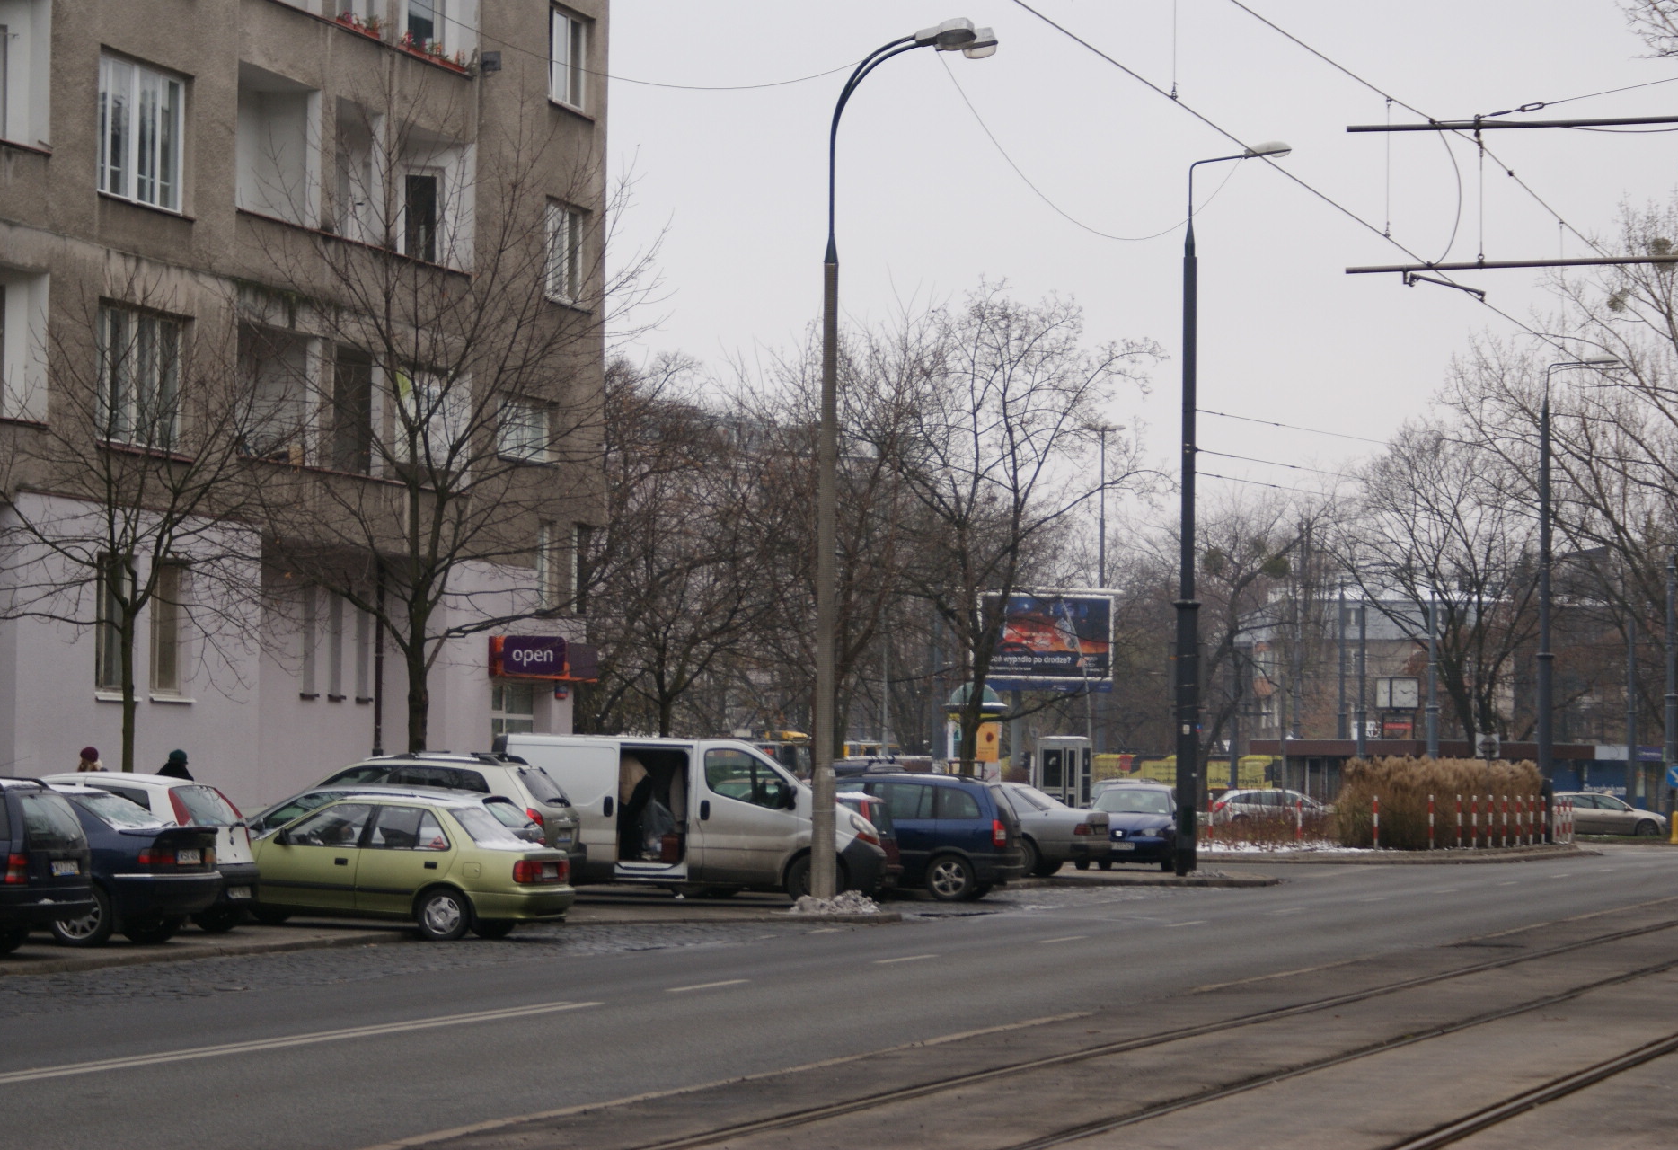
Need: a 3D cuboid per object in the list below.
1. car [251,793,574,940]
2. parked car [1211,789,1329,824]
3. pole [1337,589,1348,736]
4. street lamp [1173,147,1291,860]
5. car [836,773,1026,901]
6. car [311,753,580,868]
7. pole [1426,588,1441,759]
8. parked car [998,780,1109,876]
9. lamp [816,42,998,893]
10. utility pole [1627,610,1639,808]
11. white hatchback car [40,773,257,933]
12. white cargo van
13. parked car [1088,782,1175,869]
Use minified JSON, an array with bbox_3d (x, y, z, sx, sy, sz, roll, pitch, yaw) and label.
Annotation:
[{"bbox_3d":[-4.832,2.906,50.600,4.090,1.380,1.590,2,-2,16],"label":"car"},{"bbox_3d":[13.172,7.056,147.971,4.300,1.470,1.760,1,-2,3],"label":"parked car"},{"bbox_3d":[19.020,4.875,190.000,0.310,8.932,0.310,1,-2,0],"label":"pole"},{"bbox_3d":[6.304,-1.049,80.228,1.800,11.710,0.380,0,-2,17],"label":"street lamp"},{"bbox_3d":[0.135,3.481,67.200,4.320,1.670,1.742,1,-2,13],"label":"car"},{"bbox_3d":[-5.180,2.841,56.335,4.450,1.700,1.820,0,-2,17],"label":"car"},{"bbox_3d":[19.020,4.271,161.000,0.330,7.763,0.330,1,-2,0],"label":"pole"},{"bbox_3d":[1.887,3.960,78.398,4.660,1.420,1.740,0,-2,17],"label":"parked car"},{"bbox_3d":[0.745,-1.336,59.750,2.050,10.520,1.050,0,-2,17],"label":"lamp"},{"bbox_3d":[29.007,5.325,184.000,0.310,7.591,0.310,1,-2,0],"label":"utility pole"},{"bbox_3d":[-7.220,2.525,45.829,3.760,1.450,1.625,0,-2,15],"label":"white hatchback car"},{"bbox_3d":[-1.811,3.012,62.489,4.800,1.960,1.920,1,-2,0],"label":"white cargo van"},{"bbox_3d":[5.023,4.234,84.449,1.690,1.440,3.970,0,-2,13],"label":"parked car"}]

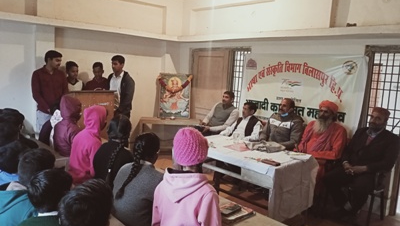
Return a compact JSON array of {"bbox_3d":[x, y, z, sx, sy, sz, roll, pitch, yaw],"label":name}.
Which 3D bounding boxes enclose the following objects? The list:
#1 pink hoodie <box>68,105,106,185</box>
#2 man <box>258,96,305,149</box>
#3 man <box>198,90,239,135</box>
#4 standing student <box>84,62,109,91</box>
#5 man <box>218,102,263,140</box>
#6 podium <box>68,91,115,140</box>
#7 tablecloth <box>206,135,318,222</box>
[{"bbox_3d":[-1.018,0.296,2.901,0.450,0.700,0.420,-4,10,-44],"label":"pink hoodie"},{"bbox_3d":[0.956,0.473,3.785,0.780,1.270,0.560,-4,10,-44],"label":"man"},{"bbox_3d":[0.254,0.344,4.485,0.850,1.270,0.550,-4,10,-44],"label":"man"},{"bbox_3d":[-1.472,0.071,4.690,0.420,1.580,0.280,-2,9,-34],"label":"standing student"},{"bbox_3d":[0.499,0.459,4.011,0.780,1.190,0.540,-4,10,-44],"label":"man"},{"bbox_3d":[-1.516,0.306,4.308,0.600,1.210,0.450,-4,10,-44],"label":"podium"},{"bbox_3d":[0.472,0.588,3.373,0.760,0.500,1.240,-4,10,-44],"label":"tablecloth"}]

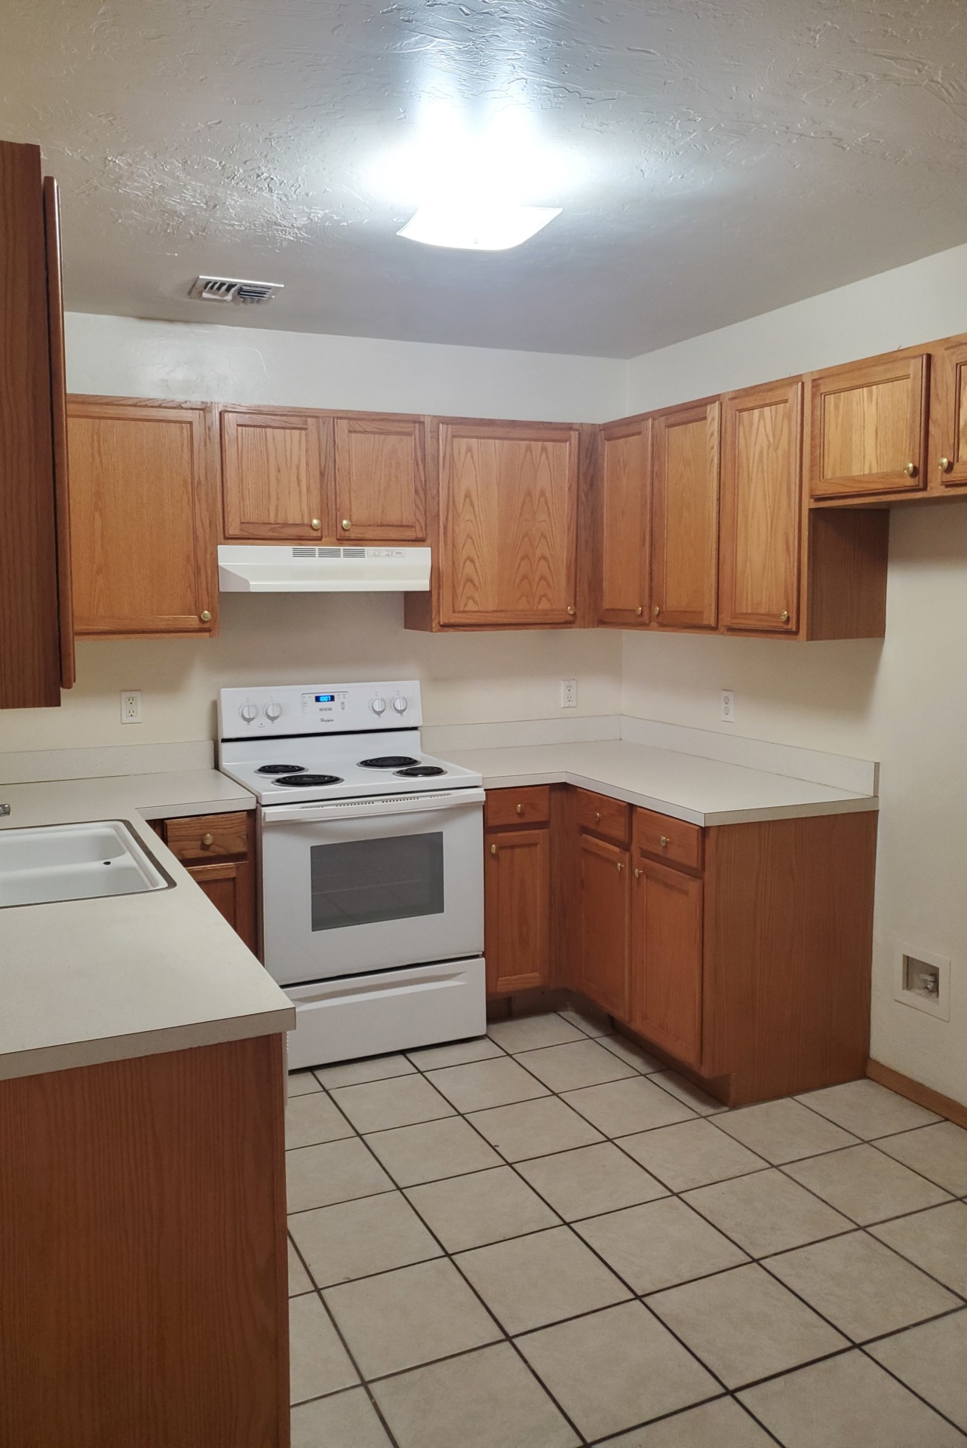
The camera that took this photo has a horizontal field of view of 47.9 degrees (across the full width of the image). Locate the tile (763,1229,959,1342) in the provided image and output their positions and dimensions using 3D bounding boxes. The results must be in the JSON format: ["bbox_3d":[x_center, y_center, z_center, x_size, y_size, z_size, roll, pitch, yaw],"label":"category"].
[{"bbox_3d":[0.833,1.242,2.411,0.305,0.010,0.305,-3,7,-25],"label":"tile"}]

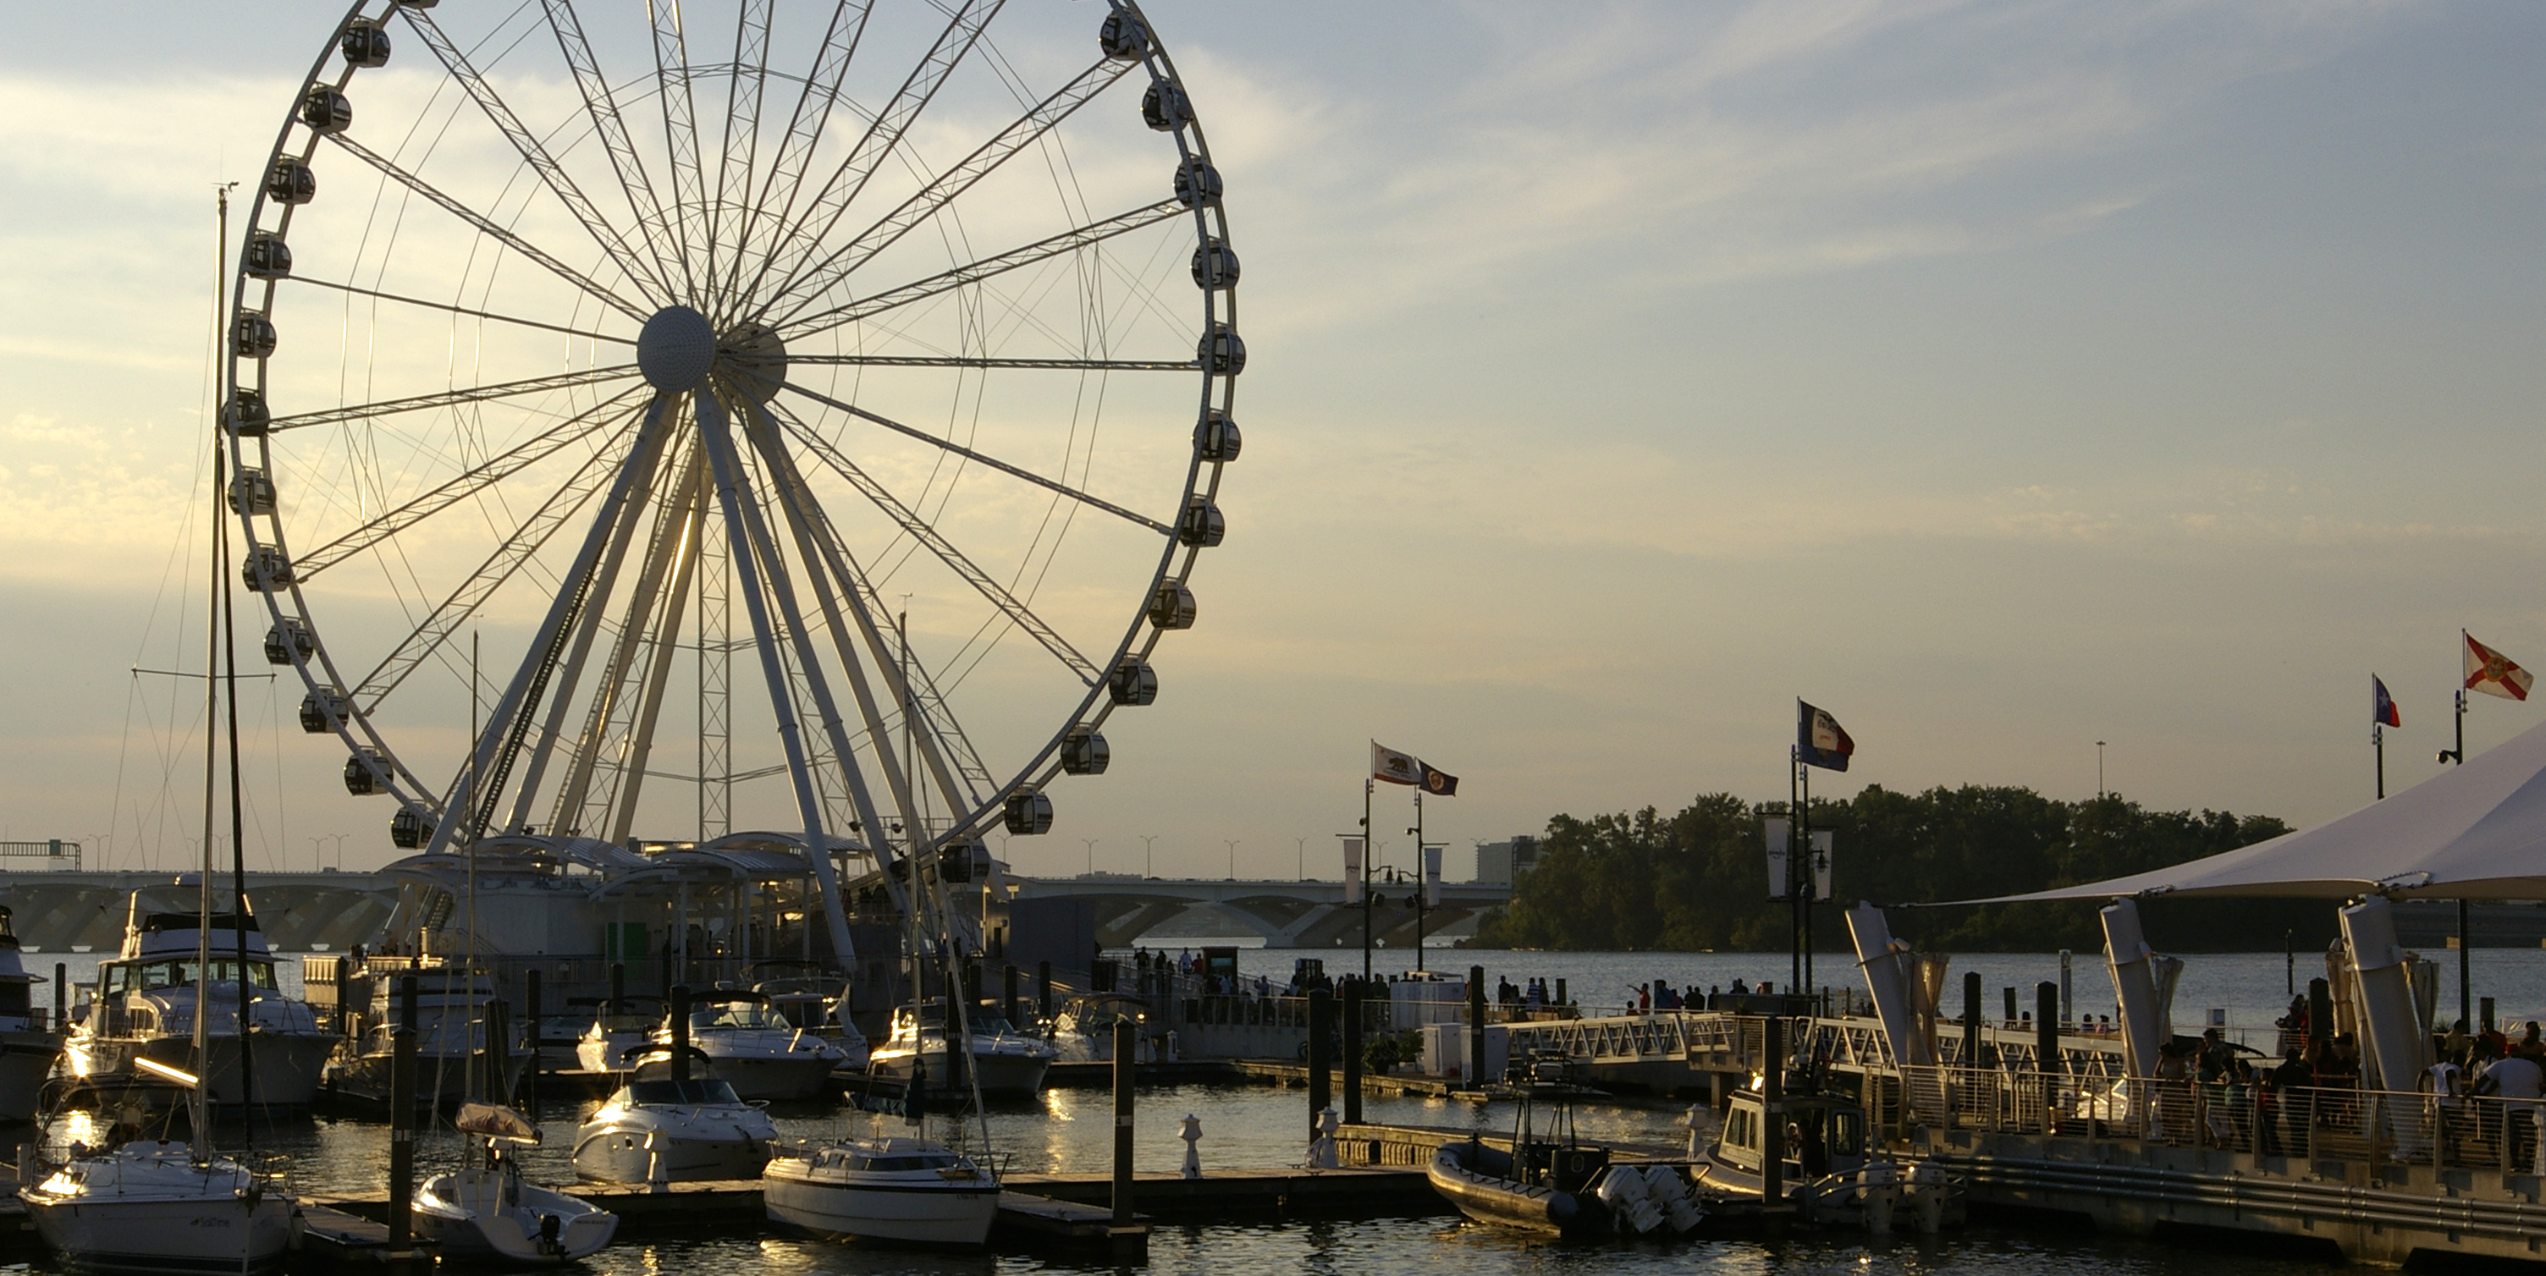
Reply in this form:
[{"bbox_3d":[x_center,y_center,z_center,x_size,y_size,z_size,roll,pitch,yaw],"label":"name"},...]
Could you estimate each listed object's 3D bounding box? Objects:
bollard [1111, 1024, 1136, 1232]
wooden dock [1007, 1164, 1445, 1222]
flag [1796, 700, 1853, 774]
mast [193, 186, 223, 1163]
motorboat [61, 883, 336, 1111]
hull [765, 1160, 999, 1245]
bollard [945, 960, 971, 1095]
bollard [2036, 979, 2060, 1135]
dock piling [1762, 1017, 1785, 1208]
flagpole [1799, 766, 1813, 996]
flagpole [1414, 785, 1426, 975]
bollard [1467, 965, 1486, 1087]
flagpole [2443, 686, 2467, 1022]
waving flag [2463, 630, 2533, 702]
[{"bbox_3d":[-2.275,7.499,69.409,0.320,3.360,0.320,1,-4,-23],"label":"bollard"},{"bbox_3d":[-1.273,10.182,82.922,9.500,0.650,2.500,1,-4,-22],"label":"wooden dock"},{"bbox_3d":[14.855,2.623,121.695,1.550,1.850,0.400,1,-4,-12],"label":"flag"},{"bbox_3d":[-16.307,0.514,69.542,0.170,15.040,0.220,2,-4,-25],"label":"mast"},{"bbox_3d":[-32.717,10.815,137.308,4.800,6.600,14.000,2,-4,-27],"label":"motorboat"},{"bbox_3d":[-6.090,9.391,75.328,2.350,1.150,7.800,2,-4,-27],"label":"hull"},{"bbox_3d":[-8.859,11.014,125.866,0.370,3.640,0.370,1,-4,-23],"label":"bollard"},{"bbox_3d":[18.091,9.840,105.586,0.420,3.500,0.420,0,-4,0],"label":"bollard"},{"bbox_3d":[8.743,8.374,79.026,0.340,3.513,0.340,0,-4,0],"label":"dock piling"},{"bbox_3d":[16.984,8.254,143.767,0.180,8.550,0.180,0,-4,0],"label":"flagpole"},{"bbox_3d":[5.302,9.342,162.888,0.190,7.940,0.190,1,-4,-23],"label":"flagpole"},{"bbox_3d":[6.066,11.599,134.533,0.390,3.710,0.390,0,-4,0],"label":"bollard"},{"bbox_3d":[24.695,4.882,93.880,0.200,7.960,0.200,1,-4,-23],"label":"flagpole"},{"bbox_3d":[26.778,0.647,98.661,1.500,1.500,0.300,0,-4,-6],"label":"waving flag"}]

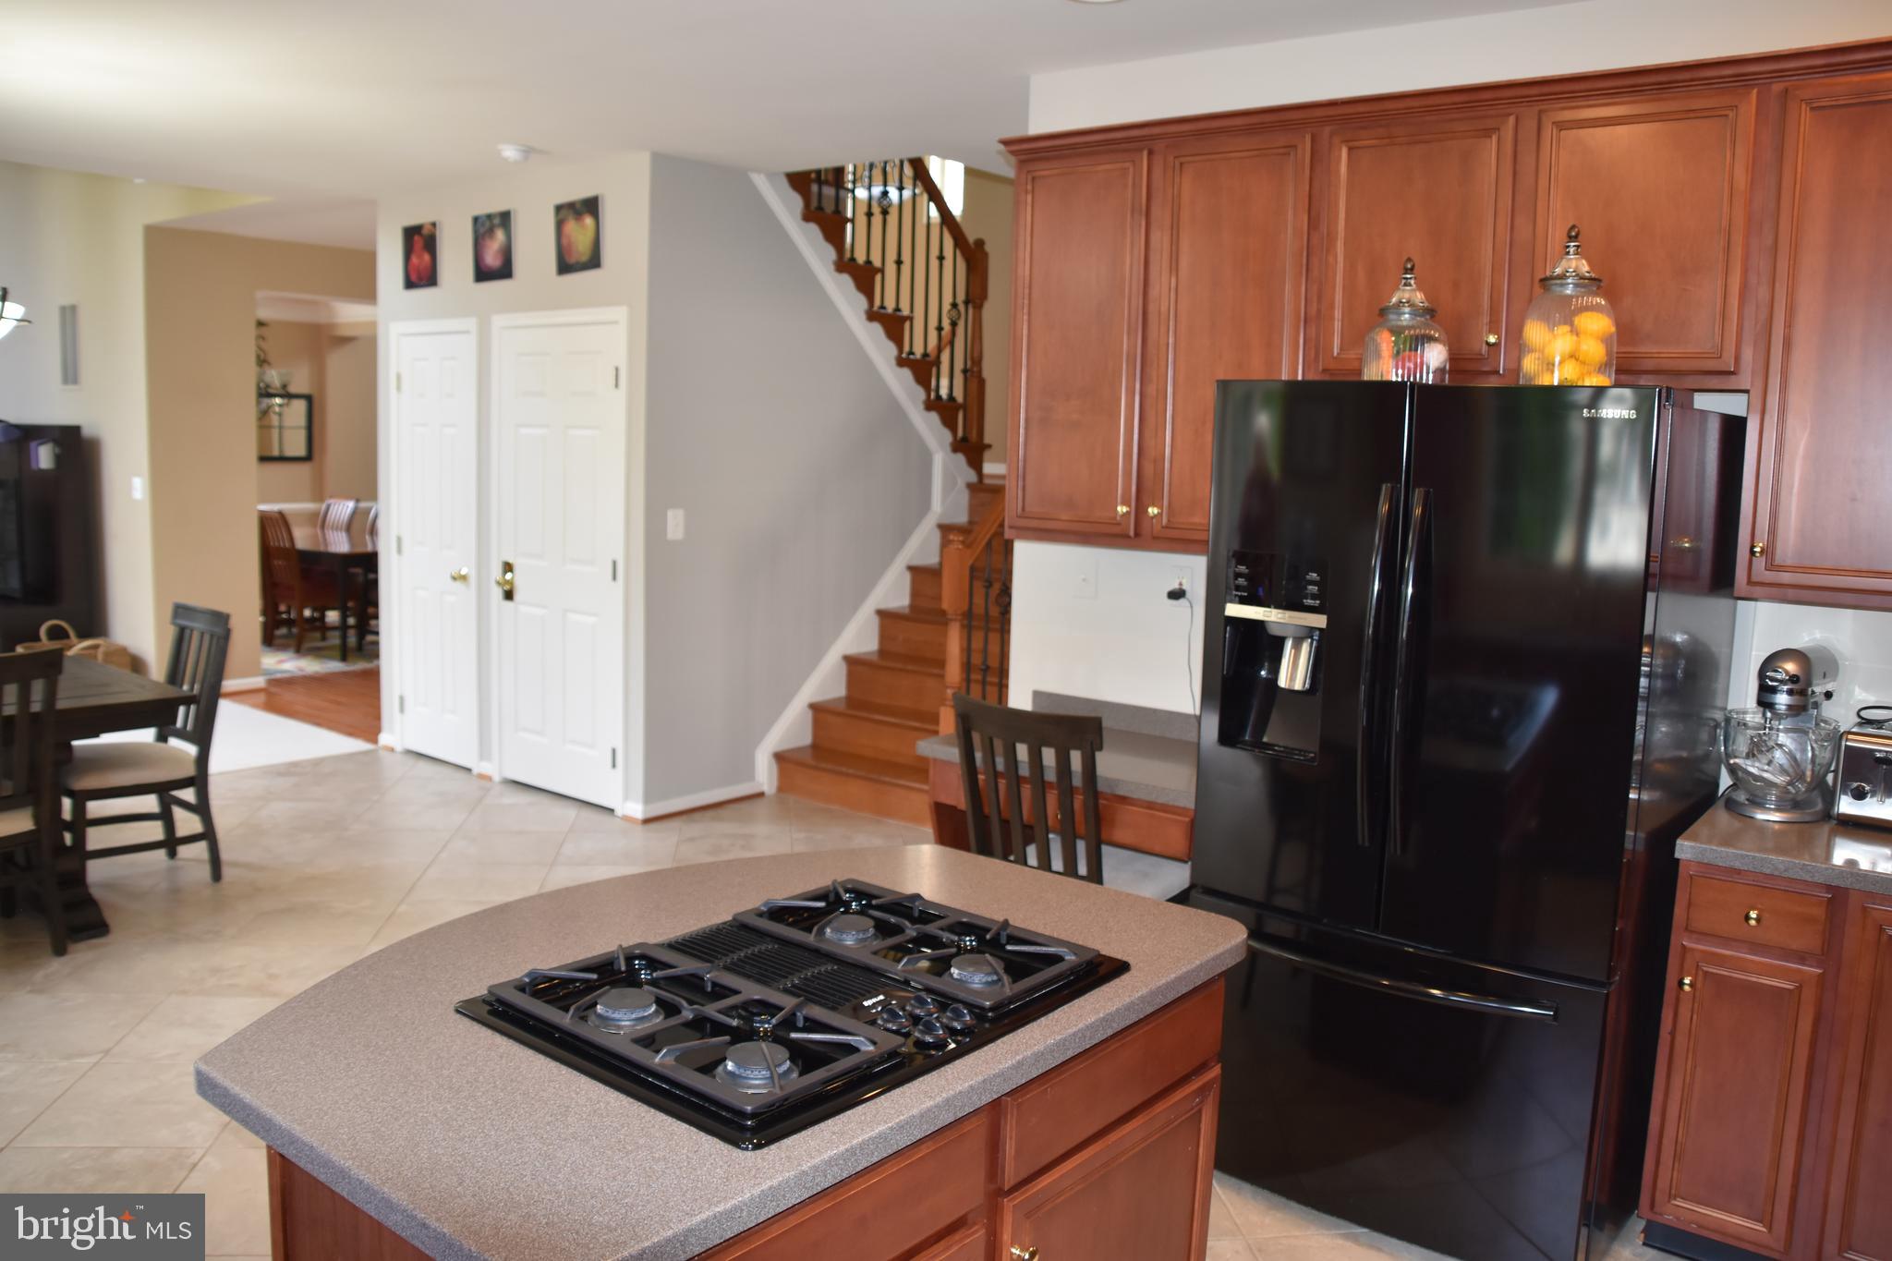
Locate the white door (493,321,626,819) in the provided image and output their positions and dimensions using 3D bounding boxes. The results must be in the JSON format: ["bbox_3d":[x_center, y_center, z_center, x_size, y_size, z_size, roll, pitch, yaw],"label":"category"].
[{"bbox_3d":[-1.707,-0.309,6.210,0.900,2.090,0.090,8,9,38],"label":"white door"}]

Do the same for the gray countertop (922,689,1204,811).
[{"bbox_3d":[0.513,0.329,3.994,1.030,0.125,0.610,8,9,38],"label":"gray countertop"}]

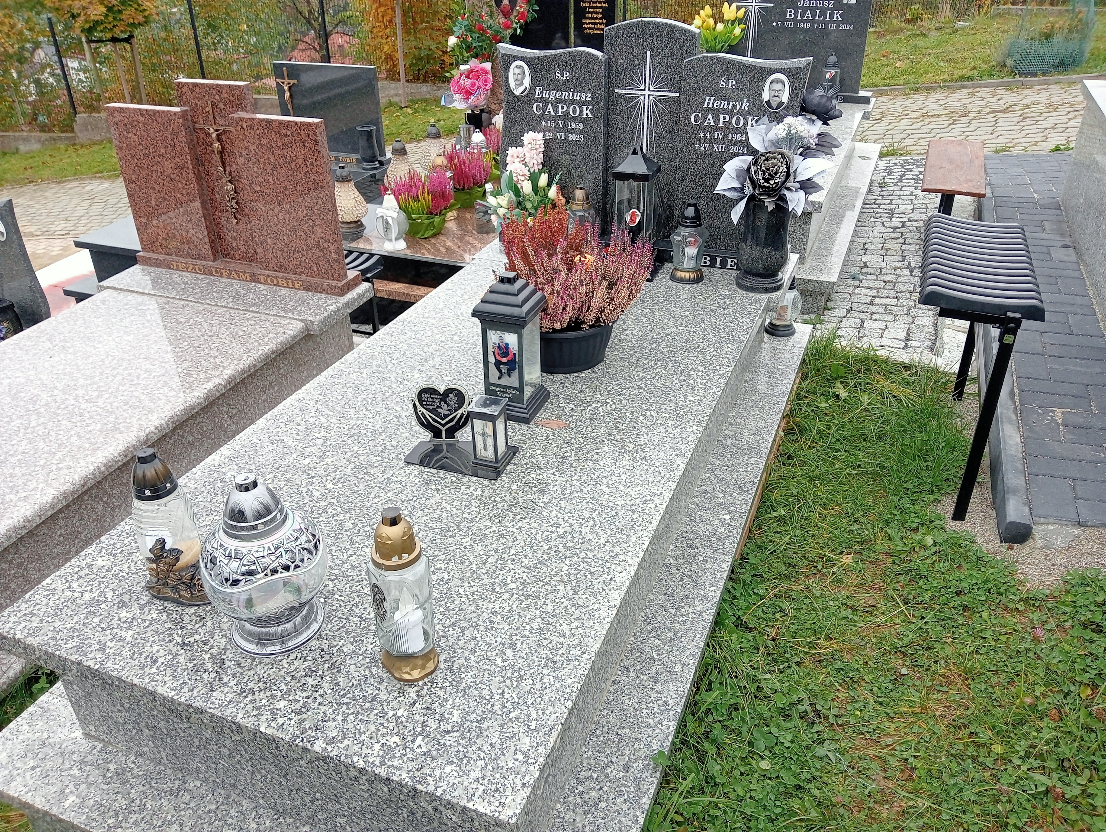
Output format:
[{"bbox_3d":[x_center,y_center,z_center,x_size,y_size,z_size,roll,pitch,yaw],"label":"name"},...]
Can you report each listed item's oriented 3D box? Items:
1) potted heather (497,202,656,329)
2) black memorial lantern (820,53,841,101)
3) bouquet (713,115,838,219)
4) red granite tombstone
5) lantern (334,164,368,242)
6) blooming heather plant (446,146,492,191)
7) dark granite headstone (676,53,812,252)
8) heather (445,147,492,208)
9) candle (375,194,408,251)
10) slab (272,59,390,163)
[{"bbox_3d":[0.063,-0.337,2.427,0.410,0.365,0.380,0,30,0],"label":"potted heather"},{"bbox_3d":[1.487,-1.789,4.755,0.092,0.262,0.092,10,30,19],"label":"black memorial lantern"},{"bbox_3d":[0.714,-0.802,2.885,0.375,0.310,0.280,11,31,18],"label":"bouquet"},{"bbox_3d":[-1.070,-0.776,2.966,0.855,0.628,0.131,11,32,18],"label":"red granite tombstone"},{"bbox_3d":[-0.976,-1.036,4.284,0.195,0.342,0.195,11,31,18],"label":"lantern"},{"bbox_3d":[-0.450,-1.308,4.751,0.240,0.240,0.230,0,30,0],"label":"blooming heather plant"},{"bbox_3d":[0.643,-0.899,3.089,0.415,0.660,0.070,10,30,19],"label":"dark granite headstone"},{"bbox_3d":[-0.393,-1.137,4.278,0.230,0.250,0.210,0,30,0],"label":"heather"},{"bbox_3d":[-0.676,-0.829,3.774,0.135,0.222,0.130,8,29,16],"label":"candle"},{"bbox_3d":[-1.474,-2.033,5.944,0.765,0.580,0.080,11,31,18],"label":"slab"}]

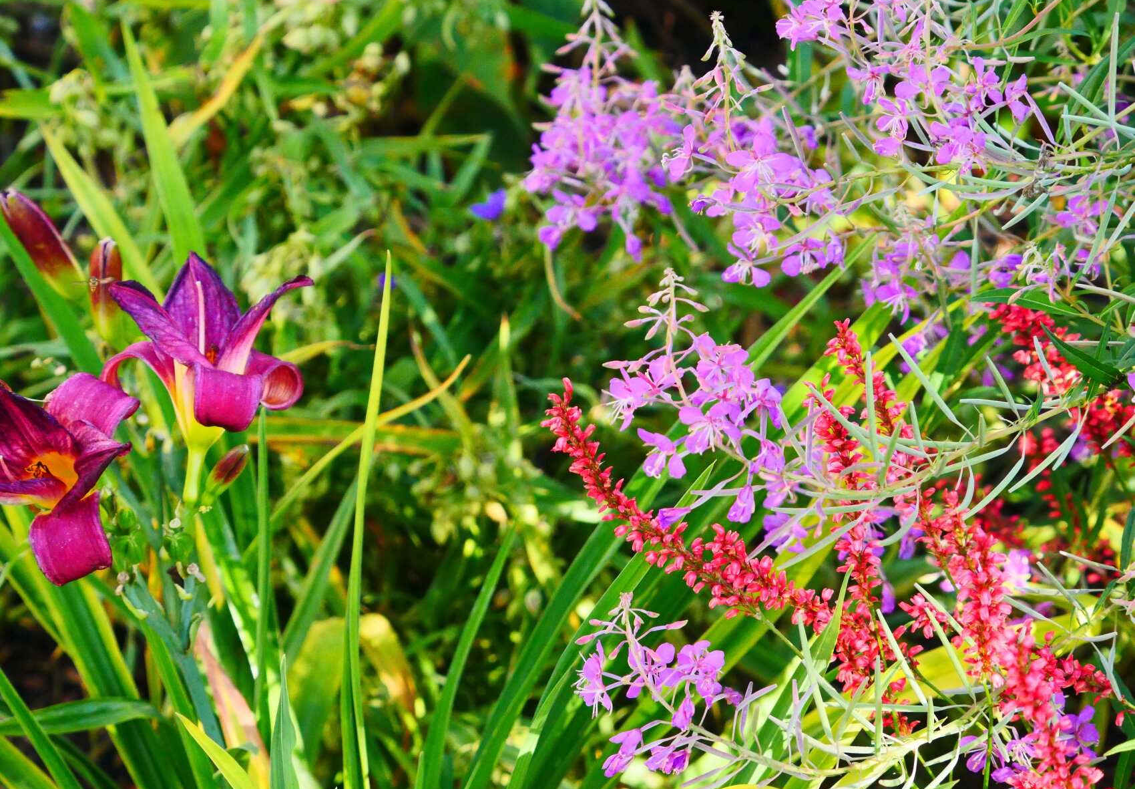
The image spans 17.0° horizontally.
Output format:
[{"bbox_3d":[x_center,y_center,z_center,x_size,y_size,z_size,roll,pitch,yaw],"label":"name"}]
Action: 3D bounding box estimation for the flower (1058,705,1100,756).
[{"bbox_3d":[0.245,0.161,1.820,0.023,0.023,0.015,12,22,33],"label":"flower"}]

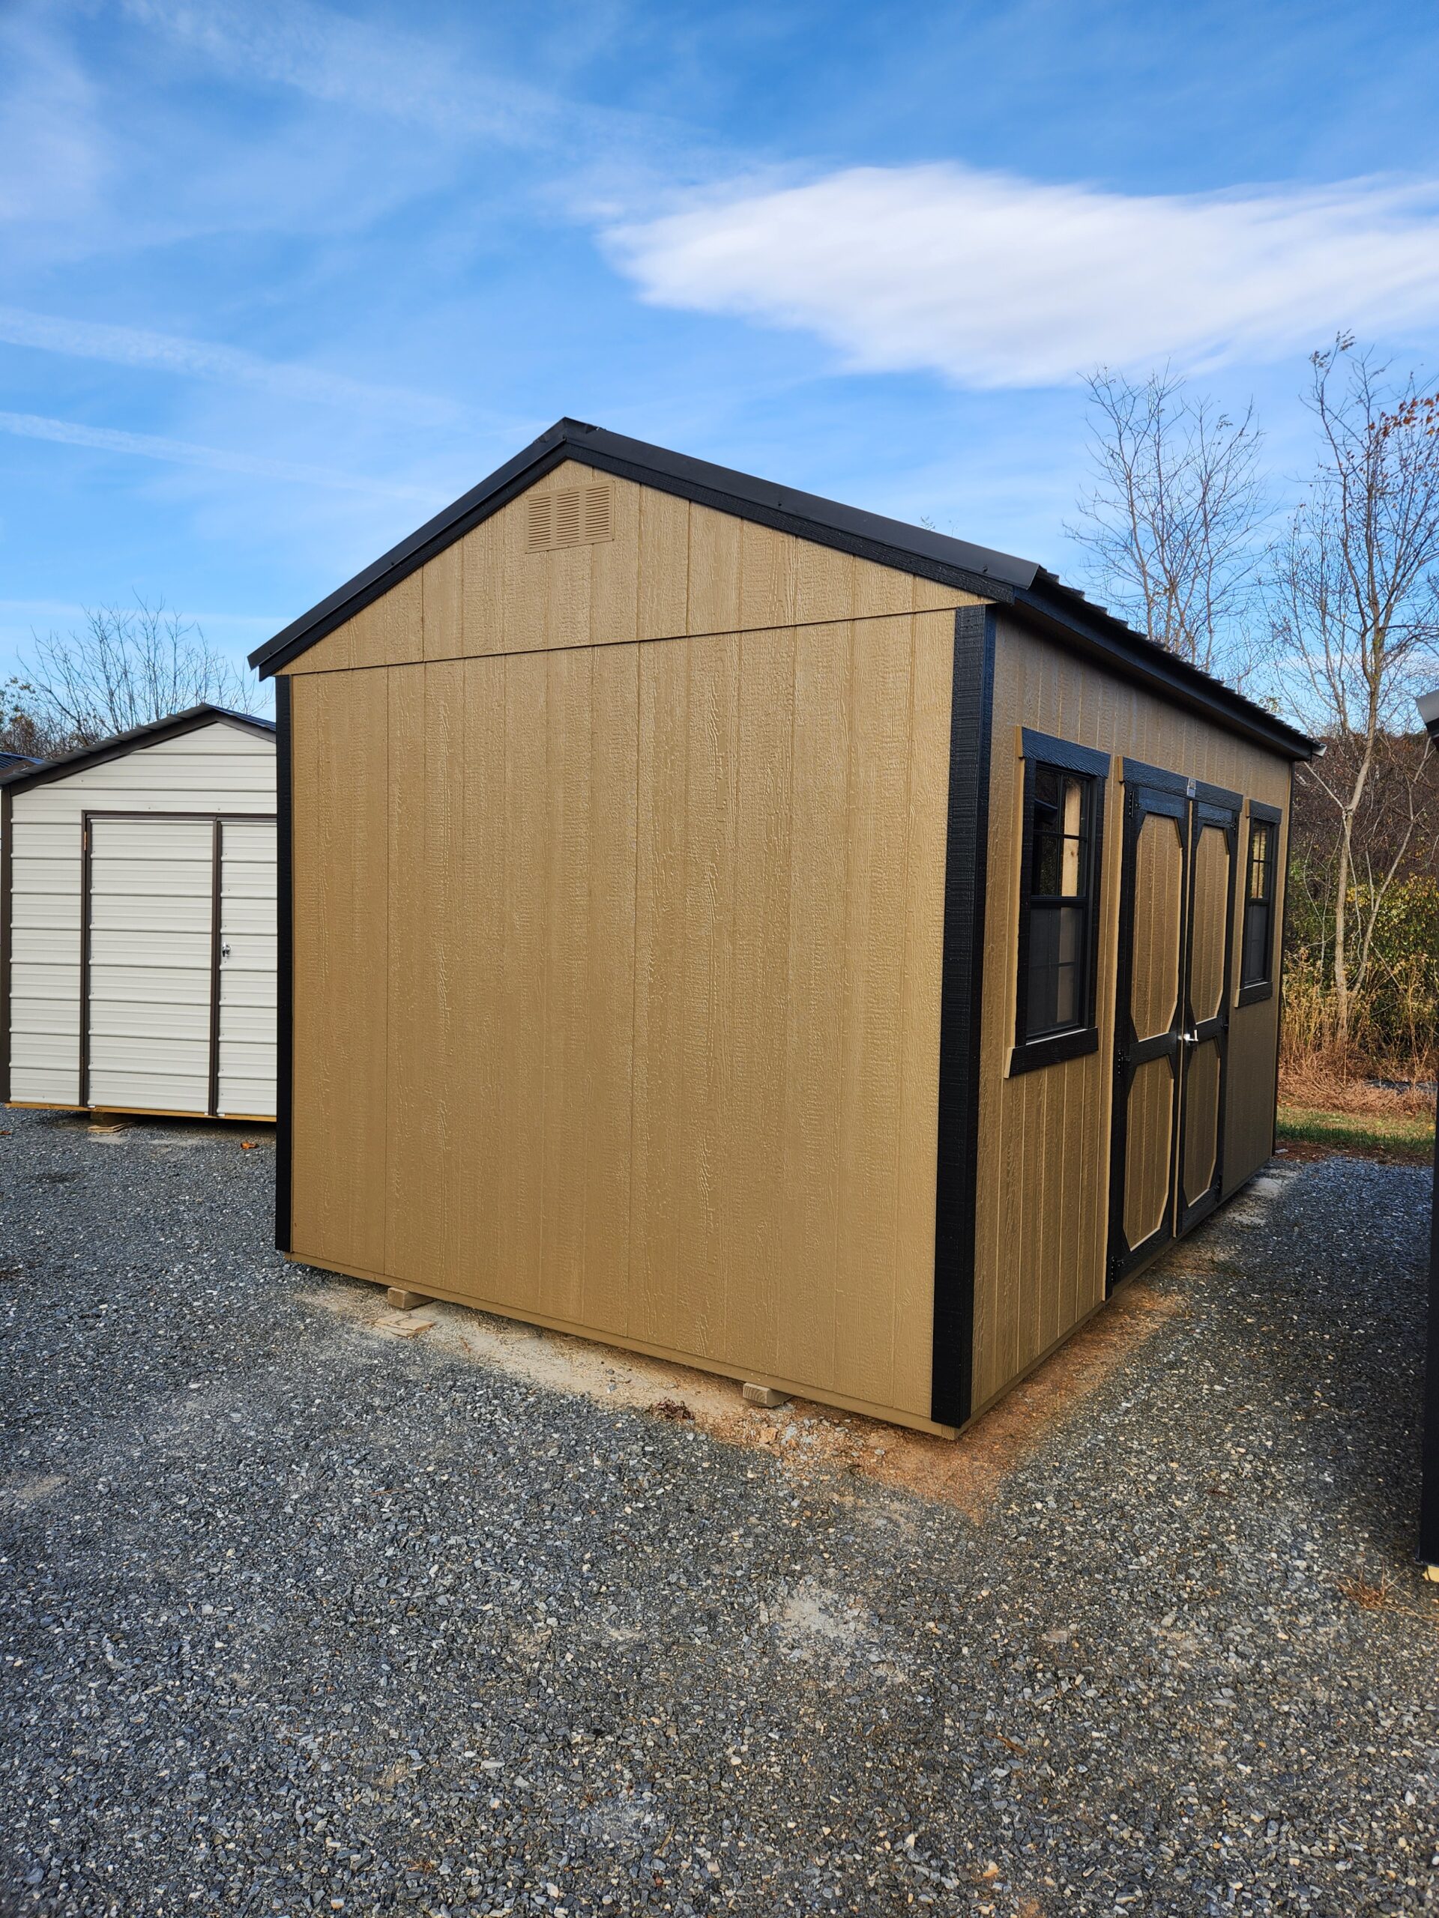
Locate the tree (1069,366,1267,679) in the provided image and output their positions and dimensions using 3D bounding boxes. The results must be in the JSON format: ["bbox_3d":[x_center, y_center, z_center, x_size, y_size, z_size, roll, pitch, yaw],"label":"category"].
[{"bbox_3d":[5.344,-3.125,15.718,2.600,8.180,2.500,3,4,33],"label":"tree"}]

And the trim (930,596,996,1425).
[{"bbox_3d":[0.714,0.182,3.718,0.090,2.382,0.087,3,4,33],"label":"trim"}]

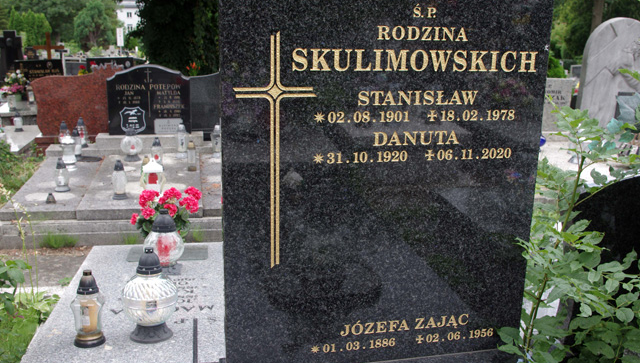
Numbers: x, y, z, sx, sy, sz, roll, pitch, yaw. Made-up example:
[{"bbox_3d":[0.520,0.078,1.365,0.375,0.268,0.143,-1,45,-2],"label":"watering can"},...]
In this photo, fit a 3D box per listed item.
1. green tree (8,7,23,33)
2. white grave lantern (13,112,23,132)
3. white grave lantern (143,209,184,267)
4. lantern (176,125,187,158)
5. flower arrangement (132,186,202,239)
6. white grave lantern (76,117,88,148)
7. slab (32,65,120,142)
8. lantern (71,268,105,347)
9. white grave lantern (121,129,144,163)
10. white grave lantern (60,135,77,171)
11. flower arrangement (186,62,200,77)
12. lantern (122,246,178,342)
[{"bbox_3d":[-17.066,-8.220,35.681,0.837,2.992,0.837,-1,12,-10],"label":"green tree"},{"bbox_3d":[-3.541,-0.707,7.476,0.117,0.223,0.117,-1,12,-10],"label":"white grave lantern"},{"bbox_3d":[-0.703,0.267,2.879,0.185,0.282,0.185,-1,12,-10],"label":"white grave lantern"},{"bbox_3d":[-1.245,-0.369,5.768,0.104,0.292,0.104,-1,12,-10],"label":"lantern"},{"bbox_3d":[-0.765,0.194,3.181,0.348,0.346,0.331,-1,12,-10],"label":"flower arrangement"},{"bbox_3d":[-2.199,-0.458,5.922,0.107,0.261,0.107,-1,12,-10],"label":"white grave lantern"},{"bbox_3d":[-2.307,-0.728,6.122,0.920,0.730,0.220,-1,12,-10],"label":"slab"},{"bbox_3d":[-0.742,0.402,2.046,0.109,0.243,0.109,-1,12,-10],"label":"lantern"},{"bbox_3d":[-1.672,-0.336,5.694,0.192,0.275,0.192,-1,12,-10],"label":"white grave lantern"},{"bbox_3d":[-2.128,-0.251,5.405,0.134,0.296,0.134,-1,12,-10],"label":"white grave lantern"},{"bbox_3d":[-2.075,-1.759,10.460,0.245,0.372,0.245,-1,12,-10],"label":"flower arrangement"},{"bbox_3d":[-0.554,0.365,2.087,0.180,0.304,0.180,-1,12,-10],"label":"lantern"}]

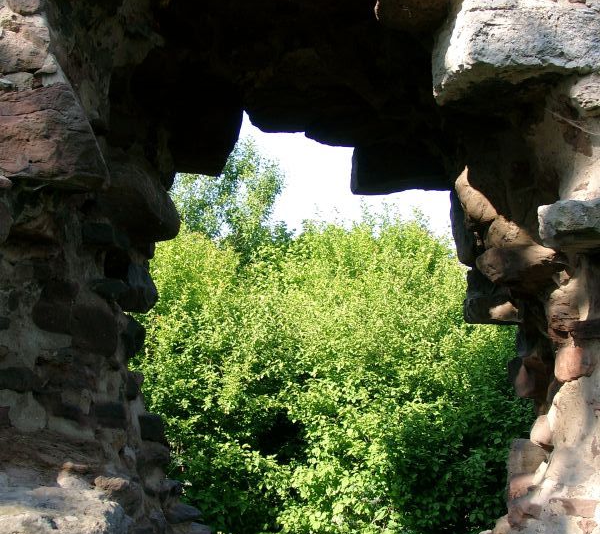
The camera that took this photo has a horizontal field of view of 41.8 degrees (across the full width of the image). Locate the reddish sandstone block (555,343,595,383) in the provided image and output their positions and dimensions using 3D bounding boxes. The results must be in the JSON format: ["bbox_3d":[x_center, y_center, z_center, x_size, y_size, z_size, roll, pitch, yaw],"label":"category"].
[{"bbox_3d":[1.013,0.356,2.900,0.140,0.140,0.150,1,2,17],"label":"reddish sandstone block"}]

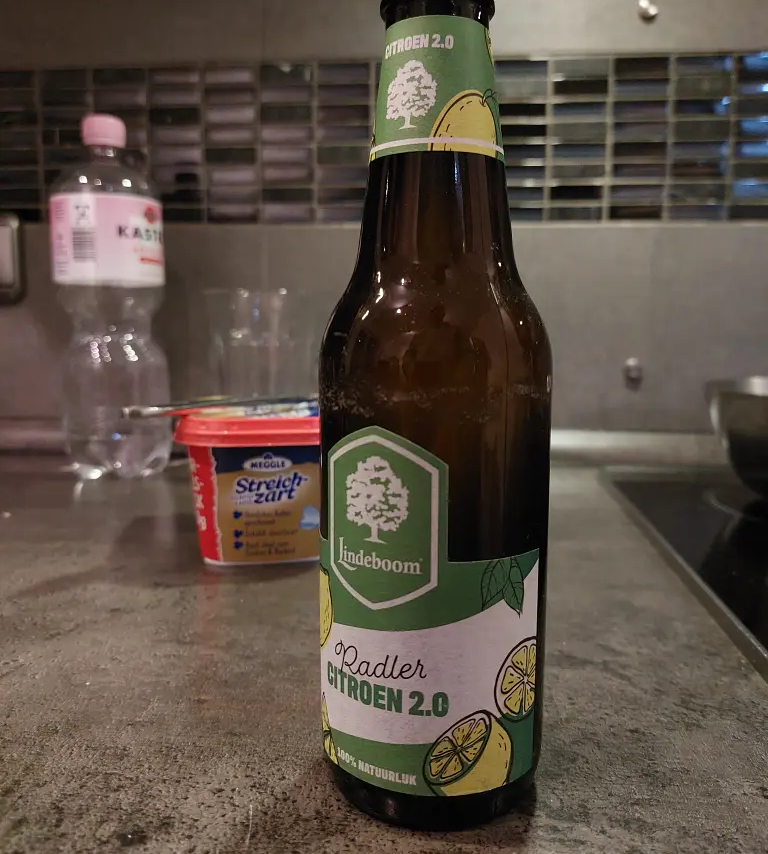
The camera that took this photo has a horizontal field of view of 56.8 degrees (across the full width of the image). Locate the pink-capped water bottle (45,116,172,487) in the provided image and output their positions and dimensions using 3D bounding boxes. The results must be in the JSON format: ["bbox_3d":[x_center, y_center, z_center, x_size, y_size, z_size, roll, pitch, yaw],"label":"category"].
[{"bbox_3d":[-0.224,-0.101,0.586,0.085,0.285,0.085,2,8,17],"label":"pink-capped water bottle"}]

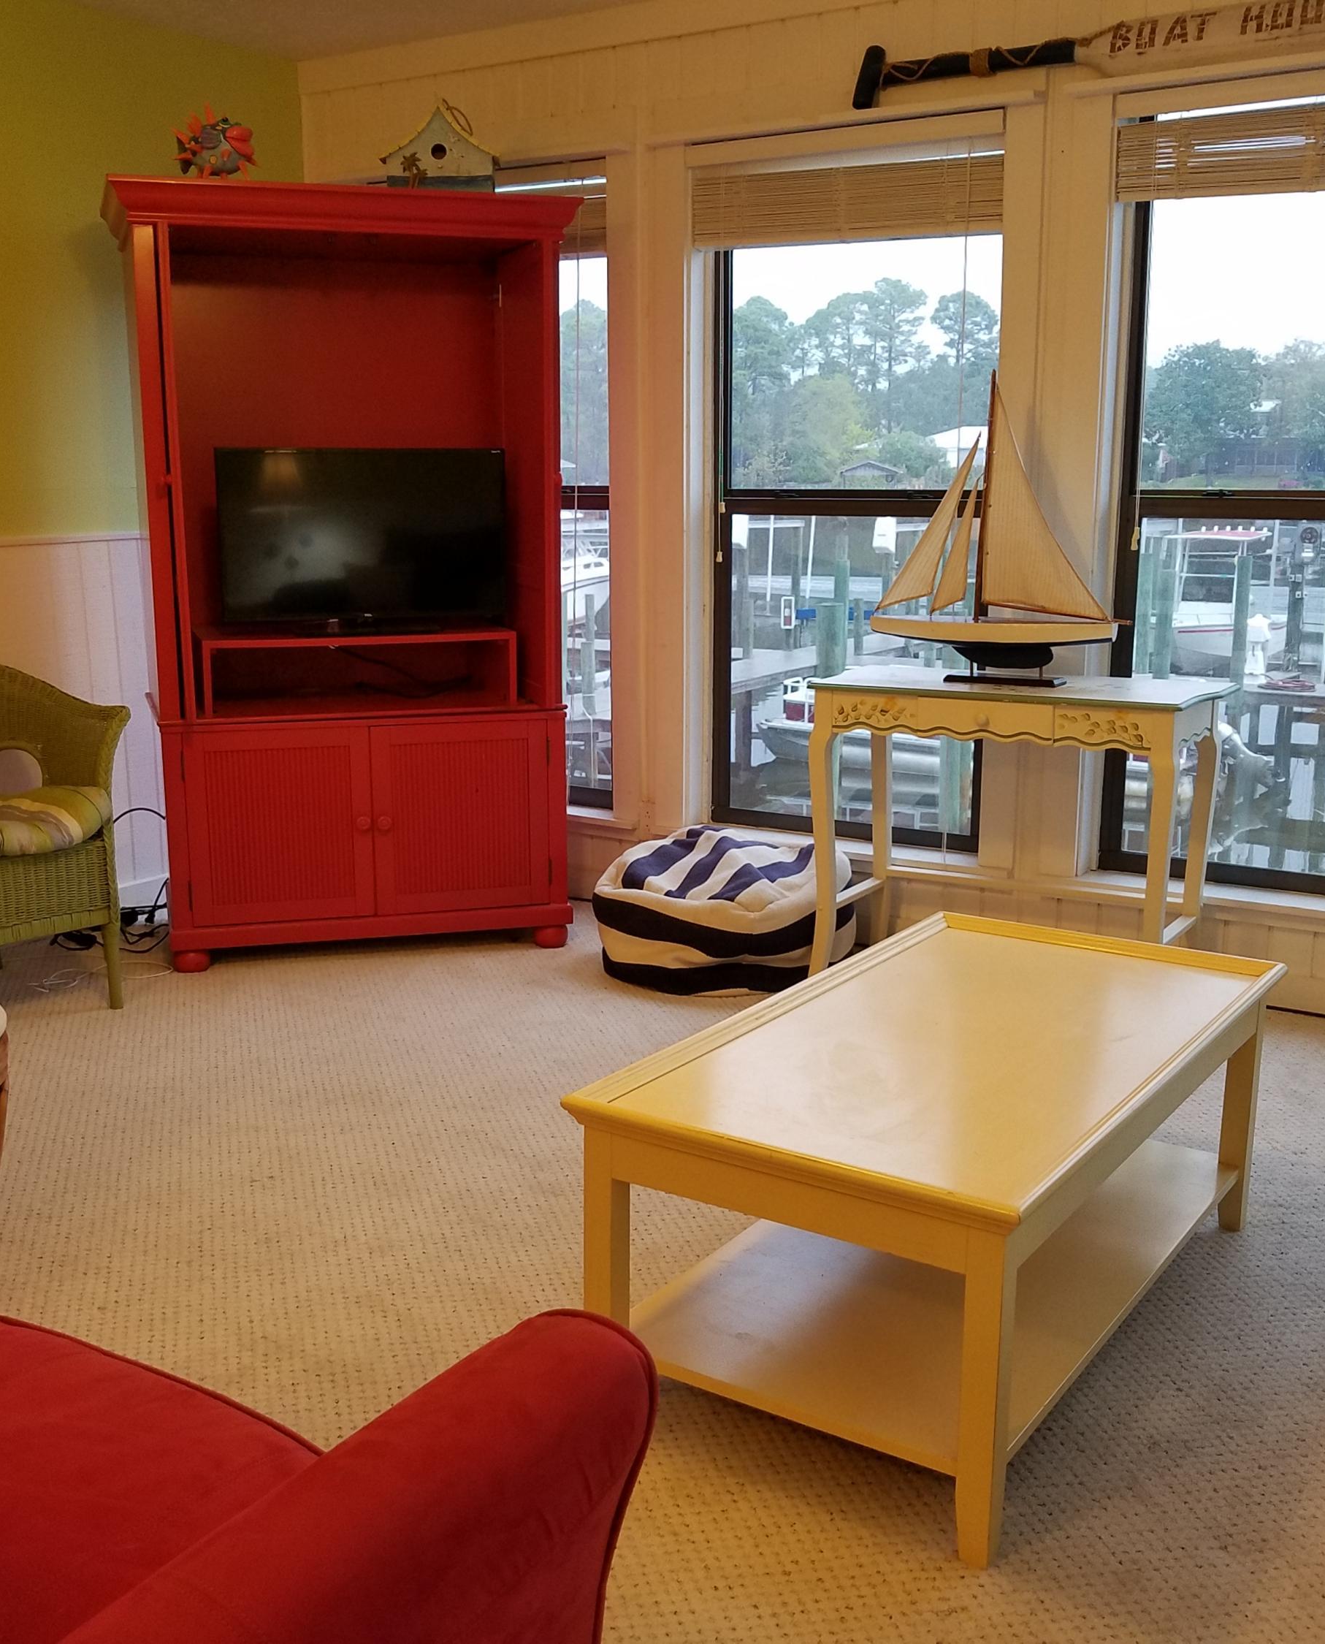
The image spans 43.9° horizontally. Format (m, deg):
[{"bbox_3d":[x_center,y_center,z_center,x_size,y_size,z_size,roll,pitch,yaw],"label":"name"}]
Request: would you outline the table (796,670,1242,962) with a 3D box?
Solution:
[{"bbox_3d":[0.813,0.072,3.752,0.810,0.762,0.480,7,13,30],"label":"table"}]

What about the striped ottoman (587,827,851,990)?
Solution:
[{"bbox_3d":[0.151,0.225,4.205,0.534,0.282,0.522,7,13,30],"label":"striped ottoman"}]

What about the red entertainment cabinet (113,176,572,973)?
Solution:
[{"bbox_3d":[-0.793,-0.621,4.322,1.110,1.894,0.558,-3,12,-15],"label":"red entertainment cabinet"}]

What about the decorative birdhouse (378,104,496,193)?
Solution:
[{"bbox_3d":[-0.539,-1.626,4.022,0.278,0.215,0.110,1,12,4],"label":"decorative birdhouse"}]

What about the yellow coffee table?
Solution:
[{"bbox_3d":[0.456,0.506,2.480,0.628,0.419,1.169,8,14,33],"label":"yellow coffee table"}]

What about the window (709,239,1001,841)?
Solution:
[{"bbox_3d":[0.486,-0.746,4.269,0.804,1.608,0.096,7,13,30],"label":"window"}]

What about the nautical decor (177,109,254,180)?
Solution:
[{"bbox_3d":[-1.054,-1.590,3.902,0.180,0.174,0.114,1,12,5],"label":"nautical decor"}]

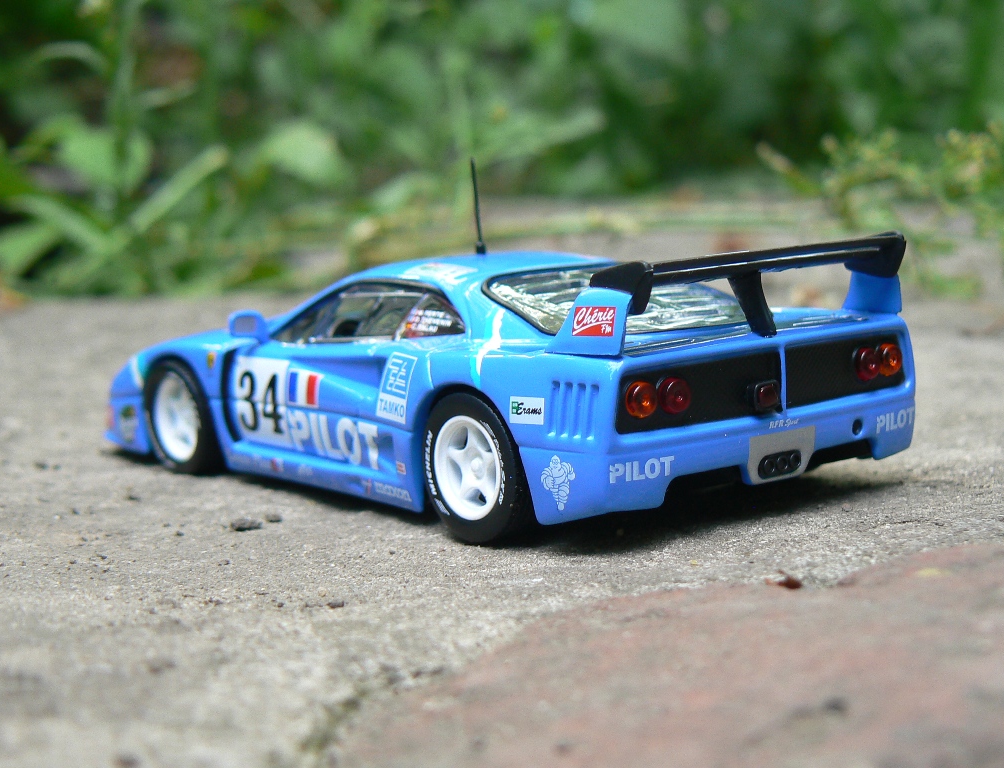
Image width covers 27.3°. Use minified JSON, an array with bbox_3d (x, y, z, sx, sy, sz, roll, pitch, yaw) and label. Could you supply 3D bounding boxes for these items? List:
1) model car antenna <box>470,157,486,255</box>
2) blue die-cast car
[{"bbox_3d":[-0.003,-0.020,0.231,0.001,0.011,0.001,-5,4,0],"label":"model car antenna"},{"bbox_3d":[-0.005,-0.003,0.237,0.046,0.028,0.102,-8,10,-38],"label":"blue die-cast car"}]

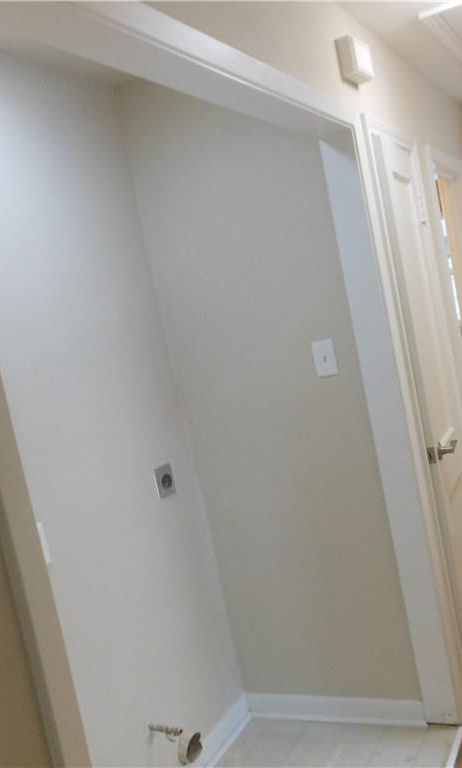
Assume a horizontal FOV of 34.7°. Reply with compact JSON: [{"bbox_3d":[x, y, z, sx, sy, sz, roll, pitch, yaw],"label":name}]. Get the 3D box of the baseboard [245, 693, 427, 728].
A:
[{"bbox_3d":[0.365,1.191,2.702,0.679,0.090,0.020,-8,7,27],"label":"baseboard"}]

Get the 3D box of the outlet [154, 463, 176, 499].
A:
[{"bbox_3d":[-0.225,0.335,2.543,0.018,0.105,0.100,-8,7,27],"label":"outlet"}]

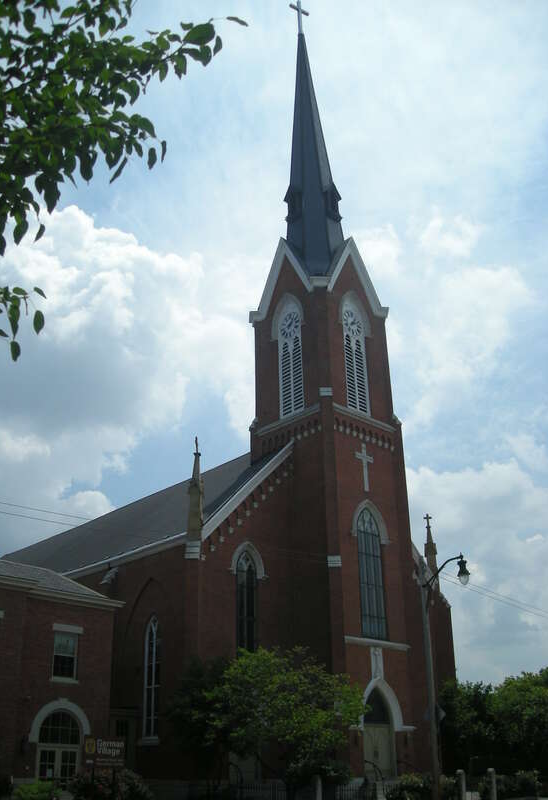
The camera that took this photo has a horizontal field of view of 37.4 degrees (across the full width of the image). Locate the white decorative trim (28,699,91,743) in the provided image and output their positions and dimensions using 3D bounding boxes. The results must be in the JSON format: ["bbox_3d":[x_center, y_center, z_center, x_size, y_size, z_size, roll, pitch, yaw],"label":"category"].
[{"bbox_3d":[-8.496,12.869,32.496,2.697,1.767,0.220,22,-34,-39],"label":"white decorative trim"}]

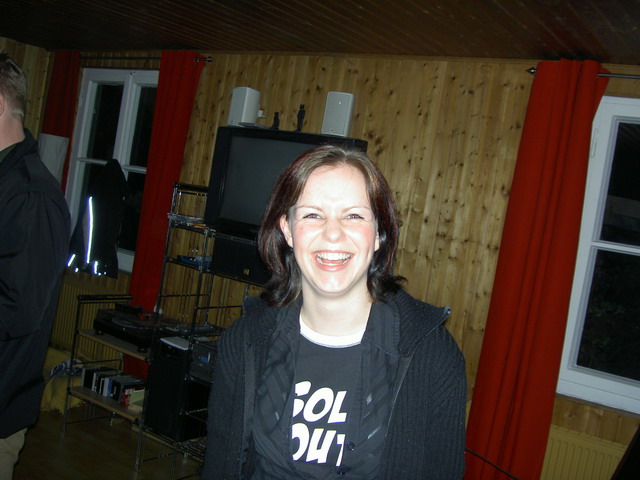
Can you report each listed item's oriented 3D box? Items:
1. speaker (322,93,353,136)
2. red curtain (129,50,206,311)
[{"bbox_3d":[0.086,-0.566,3.270,0.106,0.190,0.095,10,4,15],"label":"speaker"},{"bbox_3d":[-1.027,-0.114,4.588,0.300,2.174,0.120,12,4,35],"label":"red curtain"}]

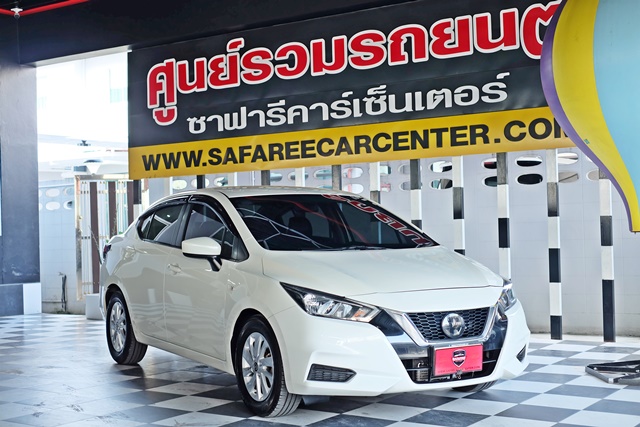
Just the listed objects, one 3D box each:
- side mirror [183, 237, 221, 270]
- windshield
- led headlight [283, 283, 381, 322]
[{"bbox_3d":[-0.752,0.260,6.056,0.218,0.213,0.178,-1,-1,-30],"label":"side mirror"},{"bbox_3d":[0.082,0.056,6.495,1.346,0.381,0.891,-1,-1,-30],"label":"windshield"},{"bbox_3d":[0.040,0.502,5.367,0.366,0.218,0.554,-1,-1,-30],"label":"led headlight"}]

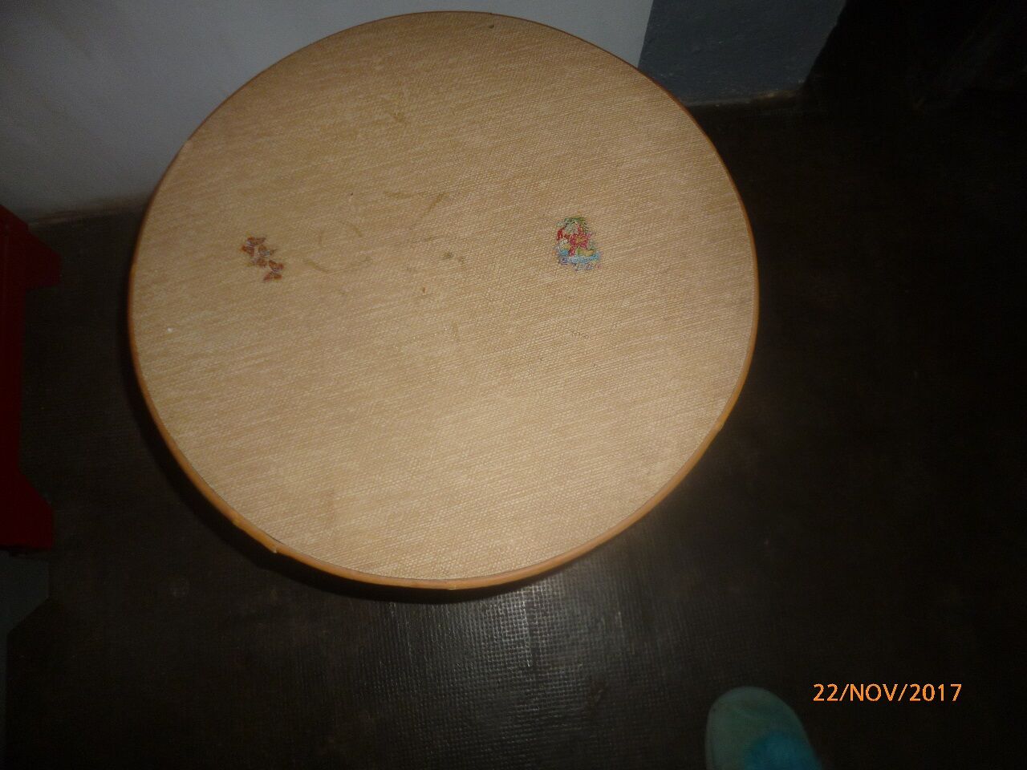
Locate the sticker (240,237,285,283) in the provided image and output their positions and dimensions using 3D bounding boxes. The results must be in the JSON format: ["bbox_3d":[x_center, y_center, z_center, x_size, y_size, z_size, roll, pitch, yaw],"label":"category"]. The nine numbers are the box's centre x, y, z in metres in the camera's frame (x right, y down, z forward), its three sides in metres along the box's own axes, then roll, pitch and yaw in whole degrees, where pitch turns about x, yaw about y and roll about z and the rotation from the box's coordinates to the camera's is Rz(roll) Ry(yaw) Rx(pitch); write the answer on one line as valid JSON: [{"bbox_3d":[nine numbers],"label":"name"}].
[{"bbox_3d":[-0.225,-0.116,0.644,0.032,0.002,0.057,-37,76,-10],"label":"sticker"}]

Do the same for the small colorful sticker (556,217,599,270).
[{"bbox_3d":[0.058,-0.130,0.646,0.038,0.002,0.056,-4,73,-1],"label":"small colorful sticker"}]

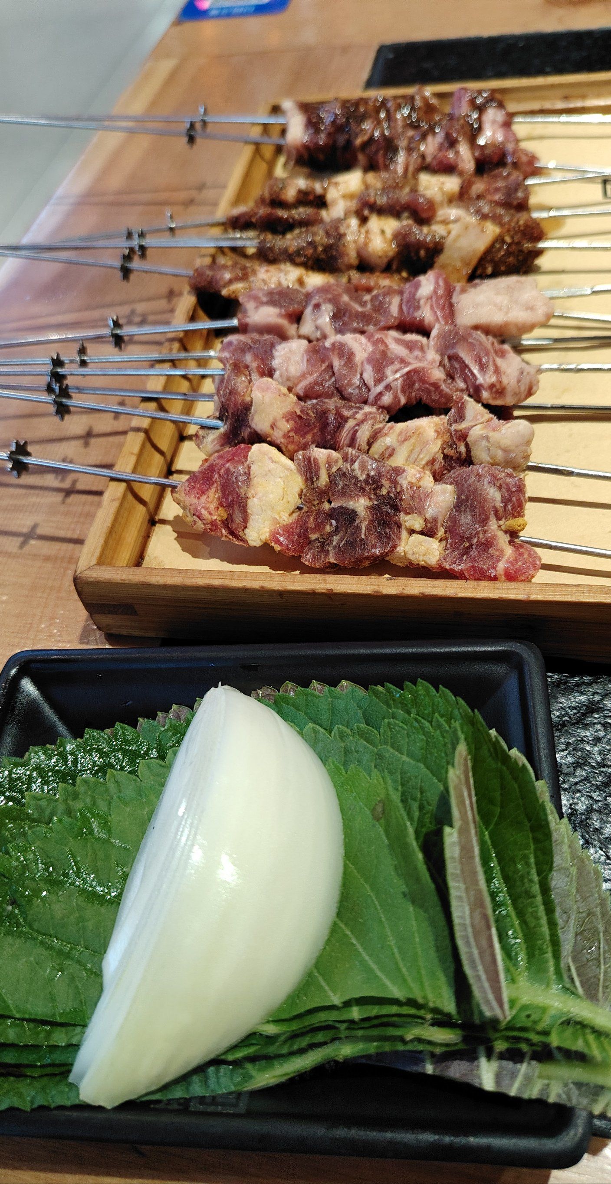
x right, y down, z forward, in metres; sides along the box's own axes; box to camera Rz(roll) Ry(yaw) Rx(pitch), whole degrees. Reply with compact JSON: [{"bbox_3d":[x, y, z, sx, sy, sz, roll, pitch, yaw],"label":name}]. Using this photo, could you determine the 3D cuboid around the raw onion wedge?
[{"bbox_3d":[-0.018,0.061,0.184,0.044,0.043,0.099,10,56,16],"label":"raw onion wedge"}]

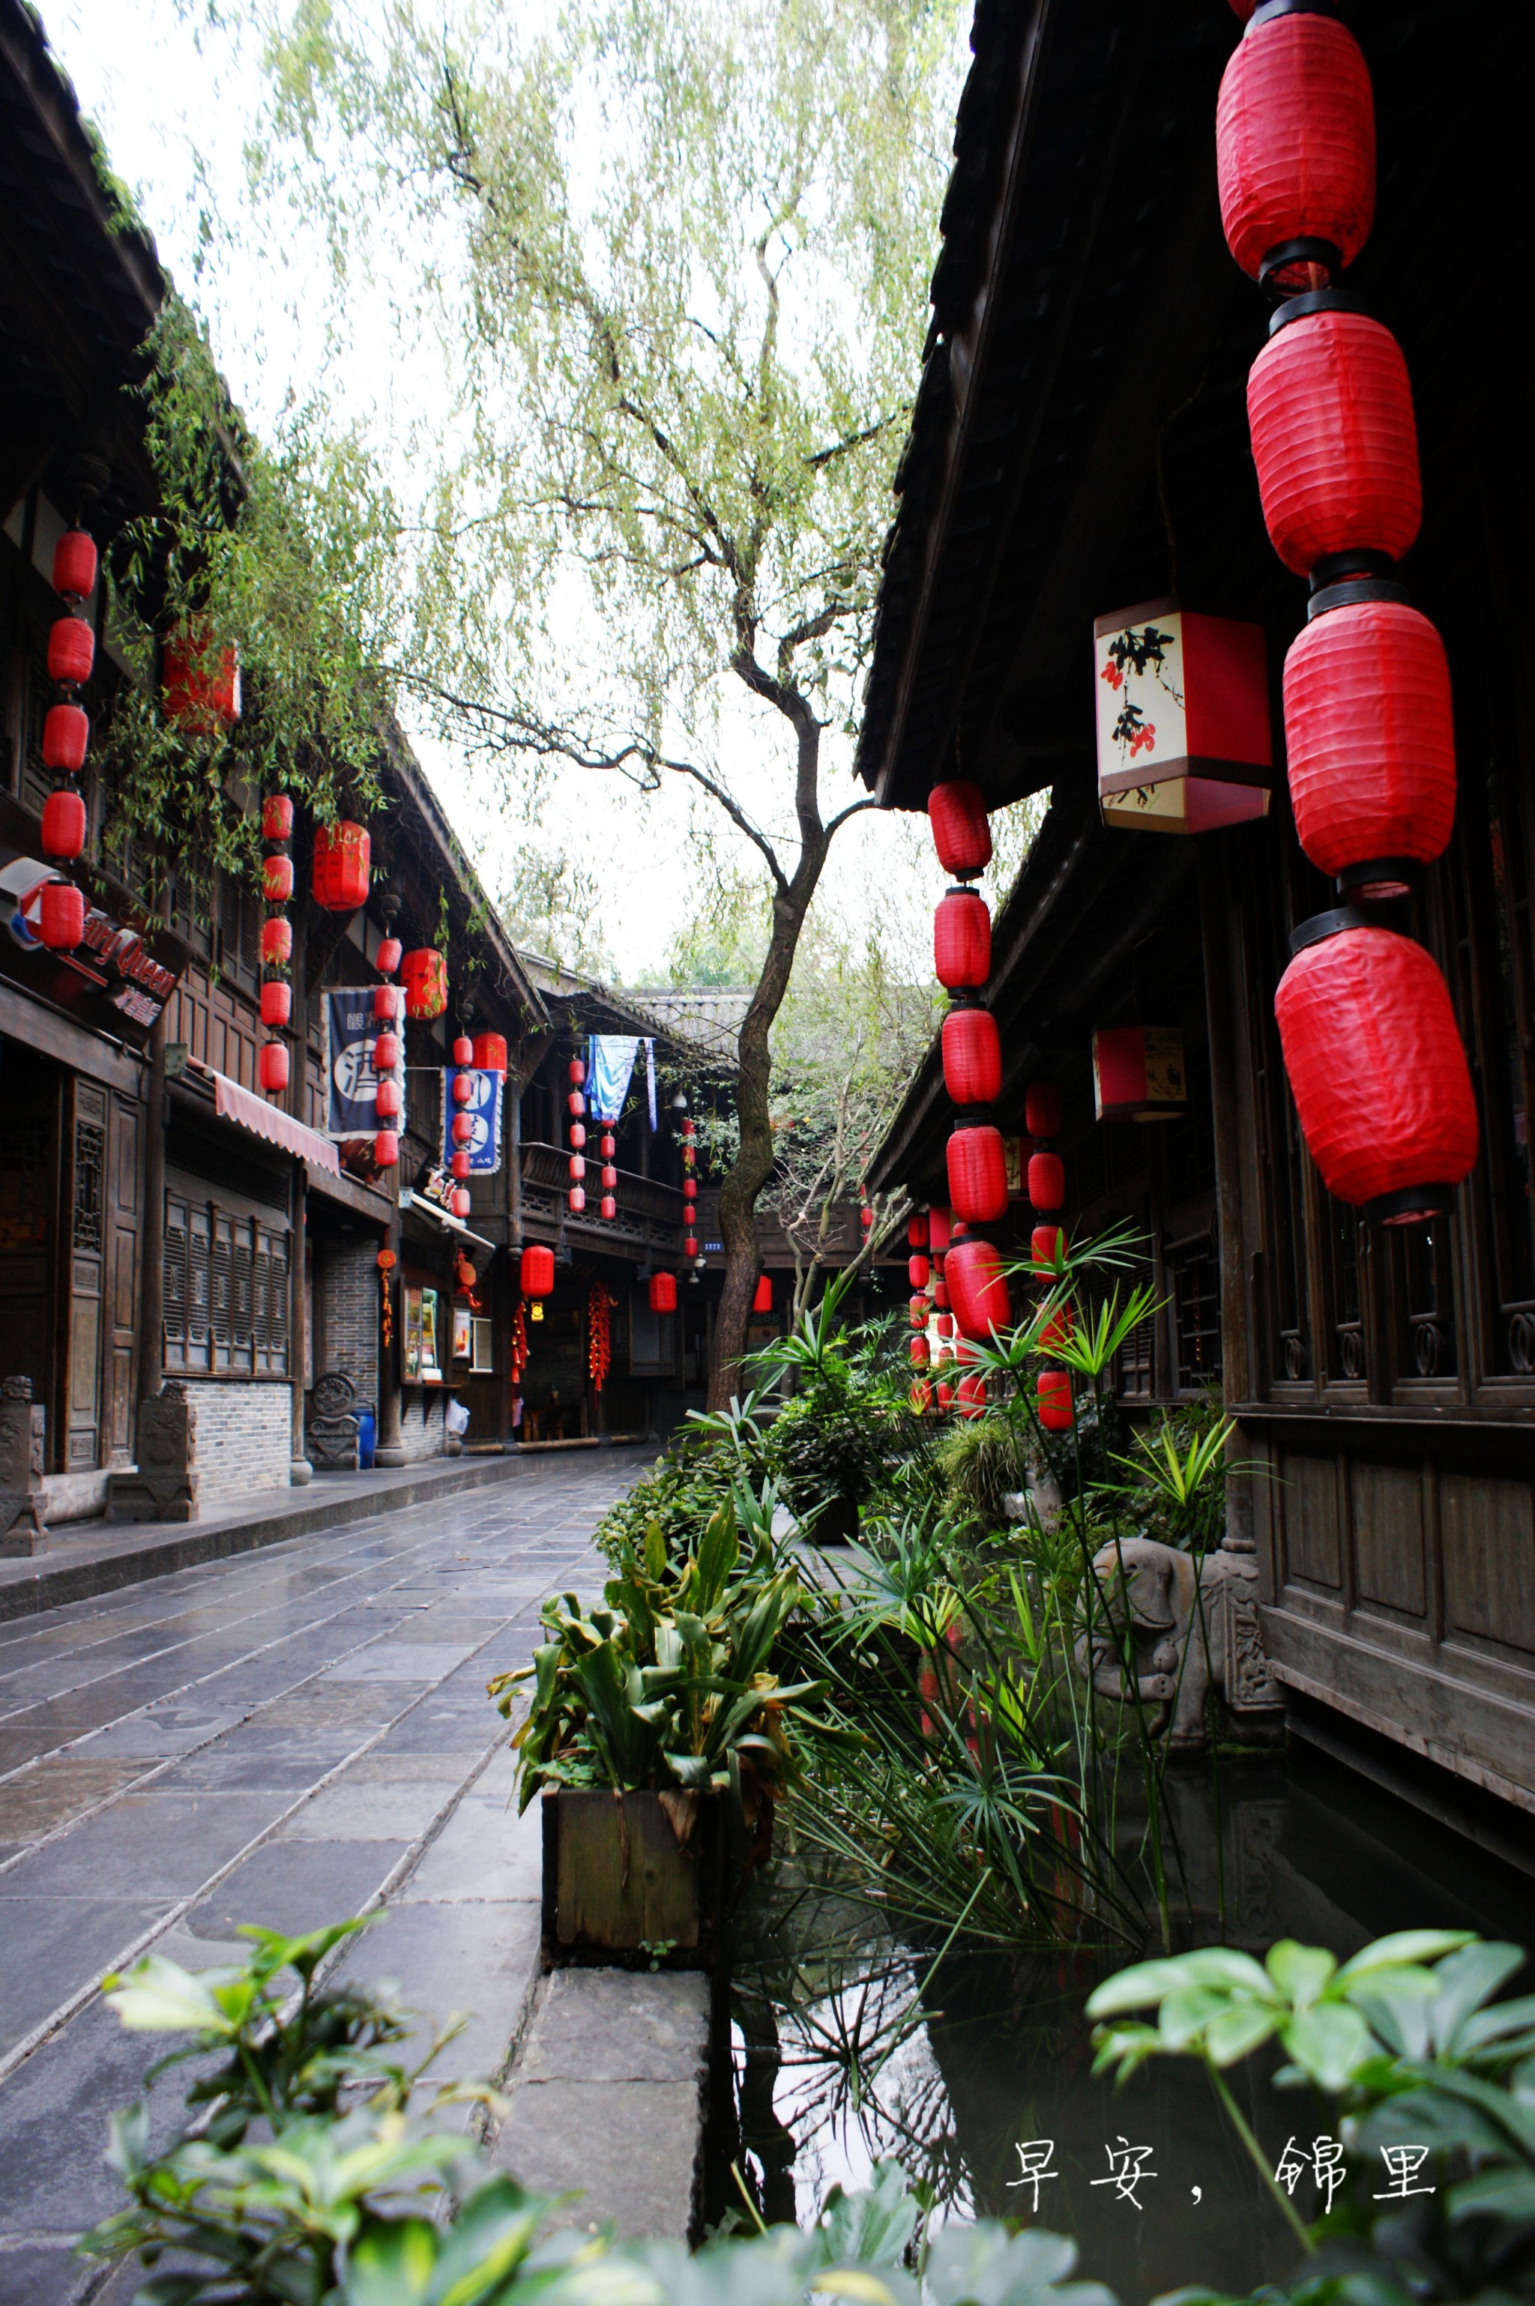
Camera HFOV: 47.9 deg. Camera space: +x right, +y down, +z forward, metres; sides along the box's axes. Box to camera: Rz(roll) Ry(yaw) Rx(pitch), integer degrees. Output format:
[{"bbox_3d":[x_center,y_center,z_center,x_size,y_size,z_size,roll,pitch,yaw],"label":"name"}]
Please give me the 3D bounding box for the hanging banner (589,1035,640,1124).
[{"bbox_3d":[-2.214,-1.081,25.000,0.750,1.300,0.130,0,-8,-6],"label":"hanging banner"}]

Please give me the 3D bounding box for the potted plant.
[{"bbox_3d":[-0.188,1.050,3.250,0.640,0.770,0.560,-1,-8,-1],"label":"potted plant"}]

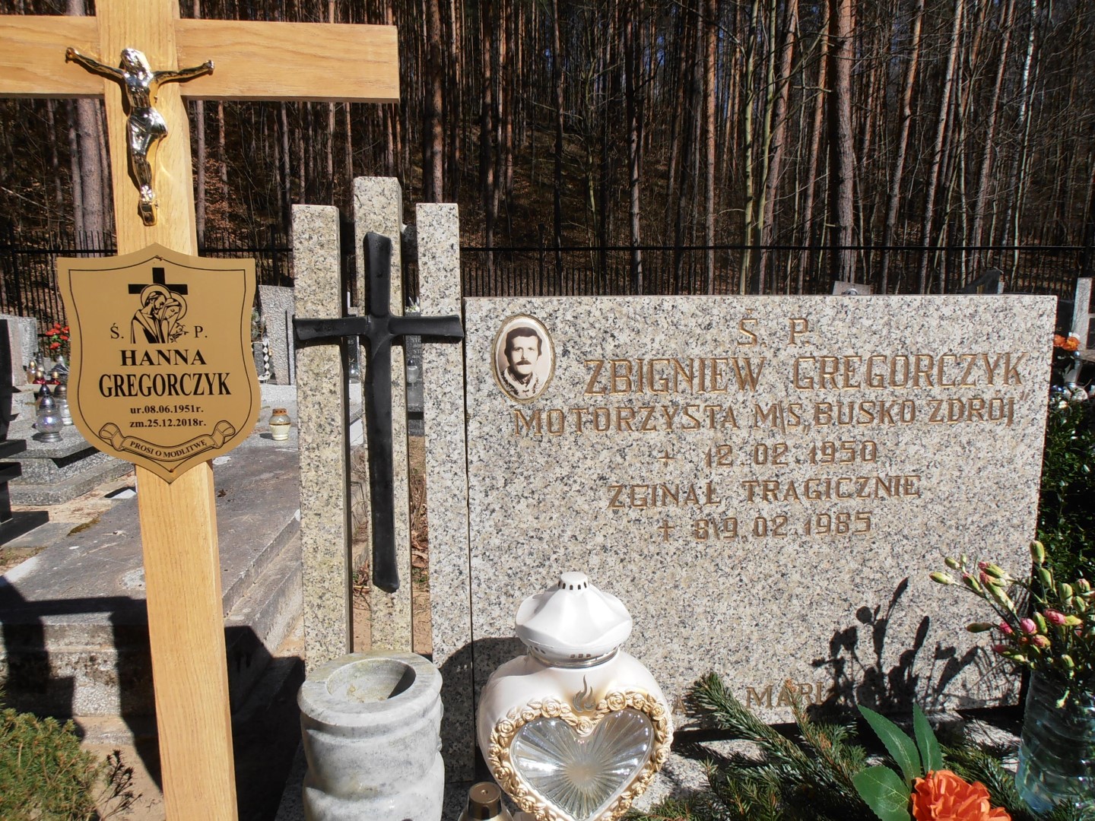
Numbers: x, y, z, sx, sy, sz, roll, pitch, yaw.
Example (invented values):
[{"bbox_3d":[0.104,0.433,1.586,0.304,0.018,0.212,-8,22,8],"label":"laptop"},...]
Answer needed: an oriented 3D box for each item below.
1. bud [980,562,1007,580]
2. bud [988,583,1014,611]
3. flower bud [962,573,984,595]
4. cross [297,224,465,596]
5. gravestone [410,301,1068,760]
[{"bbox_3d":[0.565,0.203,0.960,0.037,0.013,0.013,24,0,-17],"label":"bud"},{"bbox_3d":[0.577,0.236,0.966,0.014,0.049,0.014,-42,17,0],"label":"bud"},{"bbox_3d":[0.539,0.219,0.959,0.012,0.033,0.012,-45,17,0],"label":"flower bud"},{"bbox_3d":[-0.212,0.011,0.975,0.210,0.466,0.035,-1,8,-7],"label":"cross"},{"bbox_3d":[0.305,0.148,1.113,0.834,0.622,0.080,-1,8,-7],"label":"gravestone"}]

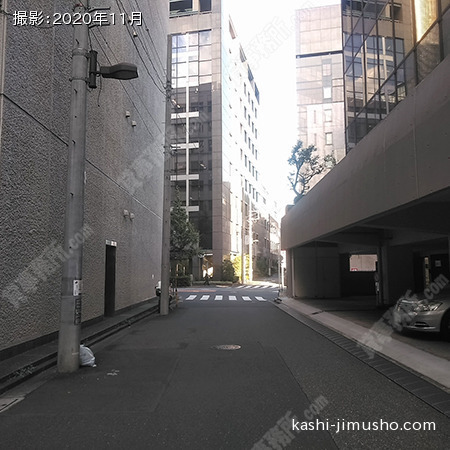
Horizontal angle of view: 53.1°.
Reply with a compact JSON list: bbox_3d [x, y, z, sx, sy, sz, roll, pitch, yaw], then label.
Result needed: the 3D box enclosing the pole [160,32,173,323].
[{"bbox_3d":[-2.309,-2.214,18.168,0.320,11.460,0.320,0,-6,0],"label":"pole"}]

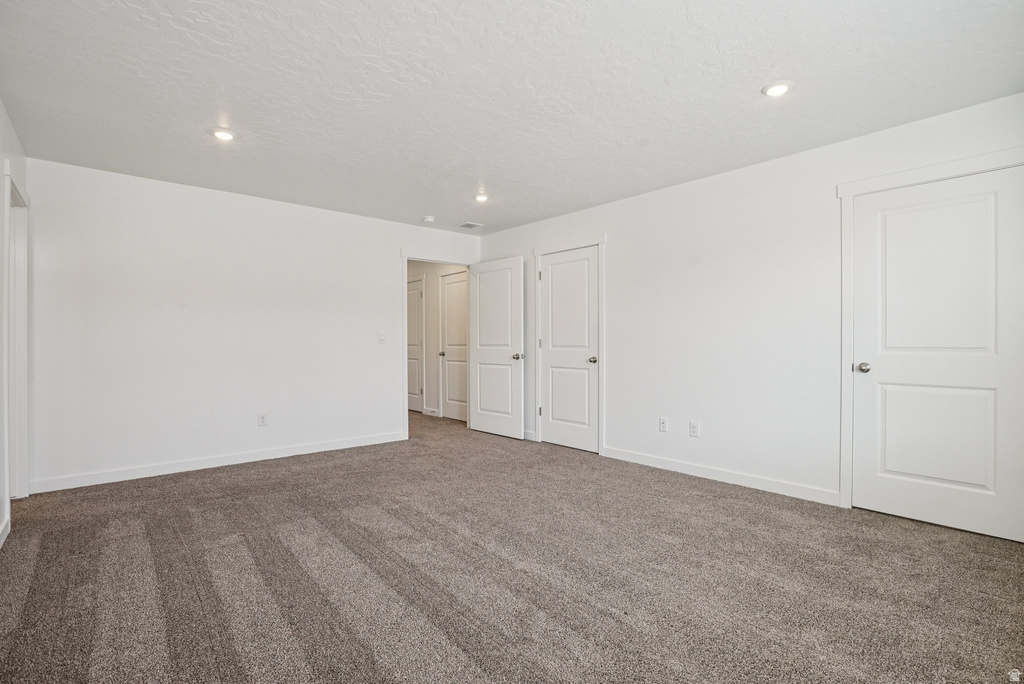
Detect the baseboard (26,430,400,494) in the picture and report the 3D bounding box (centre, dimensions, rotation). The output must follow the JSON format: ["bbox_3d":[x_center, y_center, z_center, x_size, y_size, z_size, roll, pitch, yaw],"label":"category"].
[{"bbox_3d":[-2.363,1.058,4.202,2.896,0.090,0.018,0,0,-39],"label":"baseboard"}]

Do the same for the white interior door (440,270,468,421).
[{"bbox_3d":[-0.749,0.067,6.321,0.040,2.034,0.778,0,0,-43],"label":"white interior door"}]

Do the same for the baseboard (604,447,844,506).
[{"bbox_3d":[1.540,1.053,3.713,0.018,0.092,1.874,0,0,-43],"label":"baseboard"}]

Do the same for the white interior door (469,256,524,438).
[{"bbox_3d":[-0.186,0.071,5.372,0.853,2.034,0.040,0,0,43],"label":"white interior door"}]

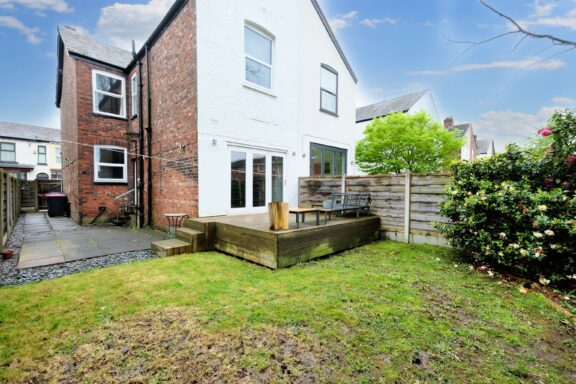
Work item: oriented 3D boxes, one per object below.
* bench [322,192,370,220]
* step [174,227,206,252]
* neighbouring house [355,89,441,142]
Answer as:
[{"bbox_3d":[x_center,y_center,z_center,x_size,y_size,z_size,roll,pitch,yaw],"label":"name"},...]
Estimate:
[{"bbox_3d":[1.443,0.390,6.484,2.080,0.700,0.640,-1,2,-44],"label":"bench"},{"bbox_3d":[-2.496,1.201,6.143,0.340,0.405,1.050,-1,2,-44],"label":"step"},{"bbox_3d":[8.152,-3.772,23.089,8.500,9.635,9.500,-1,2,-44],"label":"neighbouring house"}]

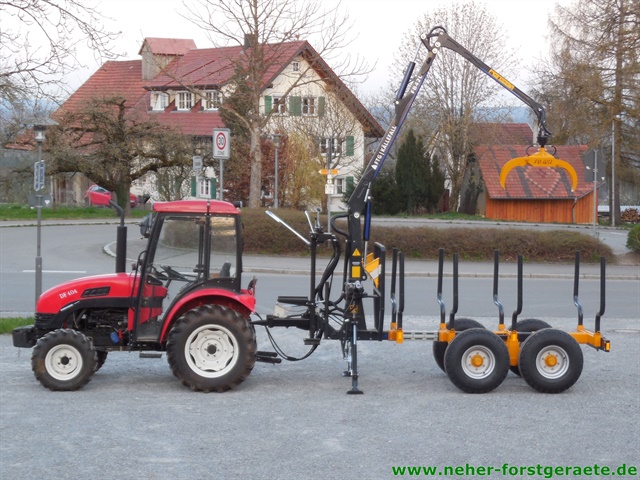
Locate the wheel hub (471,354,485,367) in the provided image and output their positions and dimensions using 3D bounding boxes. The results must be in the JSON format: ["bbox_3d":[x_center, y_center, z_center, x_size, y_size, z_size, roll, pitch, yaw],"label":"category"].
[{"bbox_3d":[2.016,1.547,15.600,0.160,0.160,0.100,0,3,0],"label":"wheel hub"}]

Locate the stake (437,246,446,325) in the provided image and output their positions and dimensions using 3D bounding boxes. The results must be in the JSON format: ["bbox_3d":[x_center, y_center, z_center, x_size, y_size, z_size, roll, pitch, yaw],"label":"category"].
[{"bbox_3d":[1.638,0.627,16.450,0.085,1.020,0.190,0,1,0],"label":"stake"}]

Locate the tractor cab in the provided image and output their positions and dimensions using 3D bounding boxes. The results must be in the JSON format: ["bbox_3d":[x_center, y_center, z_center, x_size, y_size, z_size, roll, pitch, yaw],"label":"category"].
[{"bbox_3d":[-1.630,0.385,15.800,1.450,1.790,1.380,0,1,0],"label":"tractor cab"}]

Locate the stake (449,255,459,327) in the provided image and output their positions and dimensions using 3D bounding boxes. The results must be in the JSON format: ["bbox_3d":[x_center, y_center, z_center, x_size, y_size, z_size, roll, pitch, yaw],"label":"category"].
[{"bbox_3d":[1.747,0.666,15.930,0.110,1.000,0.090,0,3,0],"label":"stake"}]

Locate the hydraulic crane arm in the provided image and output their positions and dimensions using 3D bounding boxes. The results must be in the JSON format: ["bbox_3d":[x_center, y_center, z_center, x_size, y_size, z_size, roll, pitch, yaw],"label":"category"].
[{"bbox_3d":[1.754,-1.149,16.400,2.800,3.380,0.420,0,3,0],"label":"hydraulic crane arm"}]

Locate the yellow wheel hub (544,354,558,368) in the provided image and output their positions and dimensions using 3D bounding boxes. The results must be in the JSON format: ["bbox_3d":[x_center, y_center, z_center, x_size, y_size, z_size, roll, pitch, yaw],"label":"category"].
[{"bbox_3d":[2.885,1.510,15.200,0.165,0.165,0.110,0,1,0],"label":"yellow wheel hub"}]

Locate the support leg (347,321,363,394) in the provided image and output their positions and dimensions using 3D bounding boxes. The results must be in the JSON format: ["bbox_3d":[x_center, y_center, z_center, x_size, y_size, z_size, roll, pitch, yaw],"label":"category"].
[{"bbox_3d":[0.428,1.459,15.150,0.200,0.930,0.200,0,1,0],"label":"support leg"}]

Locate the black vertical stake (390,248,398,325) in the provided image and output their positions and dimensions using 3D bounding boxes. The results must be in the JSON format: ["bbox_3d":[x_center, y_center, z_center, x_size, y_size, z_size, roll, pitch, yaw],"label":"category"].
[{"bbox_3d":[1.035,0.646,16.950,0.100,1.050,0.090,0,3,0],"label":"black vertical stake"}]

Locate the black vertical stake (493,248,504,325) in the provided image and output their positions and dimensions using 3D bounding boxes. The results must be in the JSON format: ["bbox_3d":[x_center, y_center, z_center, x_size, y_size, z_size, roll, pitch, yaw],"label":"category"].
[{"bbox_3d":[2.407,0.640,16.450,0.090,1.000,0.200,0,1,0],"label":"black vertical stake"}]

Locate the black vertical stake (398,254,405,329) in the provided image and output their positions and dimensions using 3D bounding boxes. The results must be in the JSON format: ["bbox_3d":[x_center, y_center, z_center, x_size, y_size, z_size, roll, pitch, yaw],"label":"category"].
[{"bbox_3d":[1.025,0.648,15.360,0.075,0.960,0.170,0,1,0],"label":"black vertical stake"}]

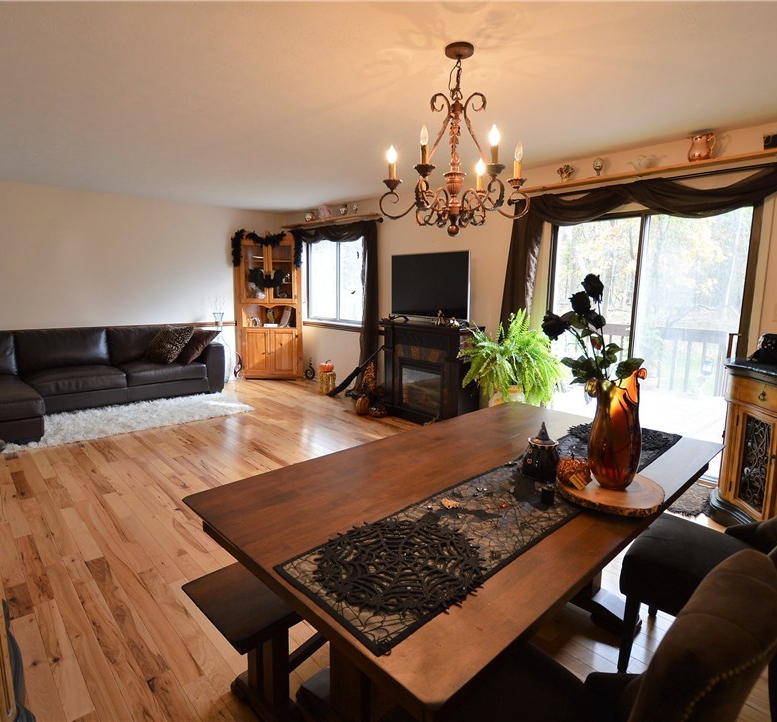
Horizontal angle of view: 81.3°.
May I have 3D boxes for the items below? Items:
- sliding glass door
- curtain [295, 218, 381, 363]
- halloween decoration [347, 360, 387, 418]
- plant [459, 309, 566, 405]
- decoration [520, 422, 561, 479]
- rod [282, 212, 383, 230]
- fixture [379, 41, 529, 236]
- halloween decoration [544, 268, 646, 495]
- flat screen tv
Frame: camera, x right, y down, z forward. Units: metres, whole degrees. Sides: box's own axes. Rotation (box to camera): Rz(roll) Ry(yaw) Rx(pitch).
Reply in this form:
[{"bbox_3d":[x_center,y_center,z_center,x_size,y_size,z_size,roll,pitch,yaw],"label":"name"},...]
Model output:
[{"bbox_3d":[1.969,-0.189,3.684,1.500,2.030,0.120,9,12,43],"label":"sliding glass door"},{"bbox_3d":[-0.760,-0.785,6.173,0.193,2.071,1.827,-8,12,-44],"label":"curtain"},{"bbox_3d":[-0.256,0.284,5.305,0.467,0.507,0.558,-8,12,-44],"label":"halloween decoration"},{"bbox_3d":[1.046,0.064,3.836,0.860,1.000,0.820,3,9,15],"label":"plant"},{"bbox_3d":[0.479,0.281,1.422,0.112,0.165,0.112,-8,12,-44],"label":"decoration"},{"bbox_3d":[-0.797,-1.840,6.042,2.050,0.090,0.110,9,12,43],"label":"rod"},{"bbox_3d":[0.335,-1.059,2.213,0.741,0.863,0.710,2,9,8],"label":"fixture"},{"bbox_3d":[0.597,0.055,1.325,0.270,0.600,0.220,5,9,24],"label":"halloween decoration"},{"bbox_3d":[0.414,-0.795,4.784,1.070,0.650,0.080,9,12,43],"label":"flat screen tv"}]

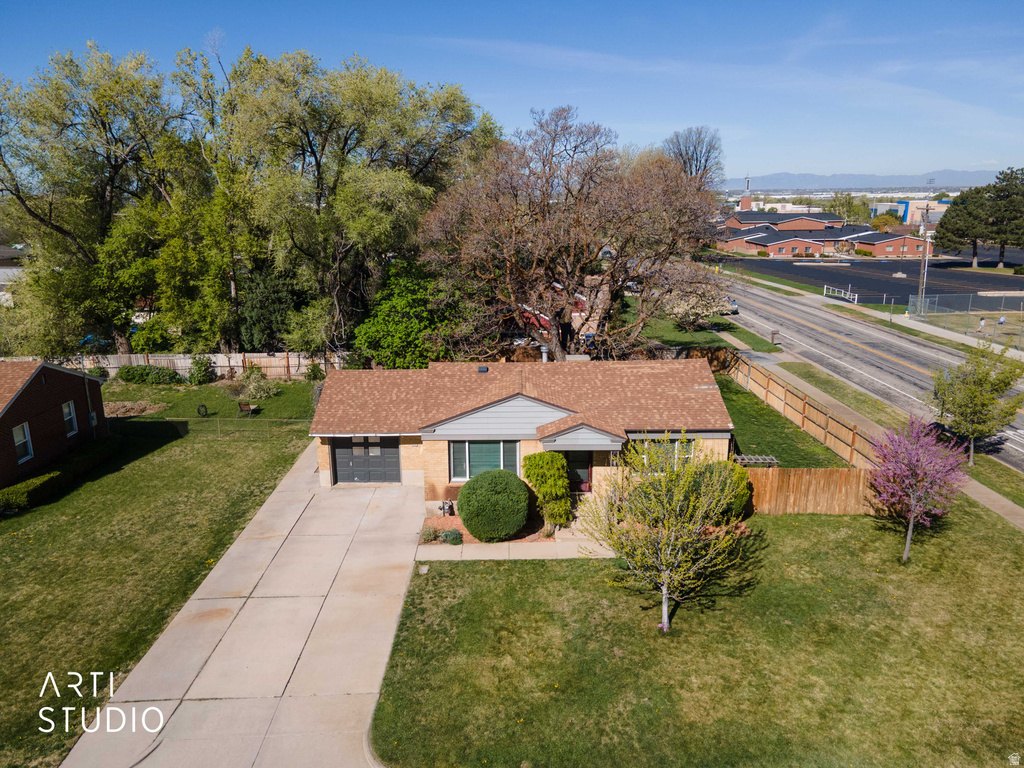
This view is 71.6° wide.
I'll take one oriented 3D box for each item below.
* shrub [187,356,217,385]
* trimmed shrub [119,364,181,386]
[{"bbox_3d":[-19.049,-0.973,43.774,1.750,1.900,1.600,-1,15,0],"label":"shrub"},{"bbox_3d":[-22.800,-0.678,44.740,4.100,1.150,1.600,0,15,0],"label":"trimmed shrub"}]

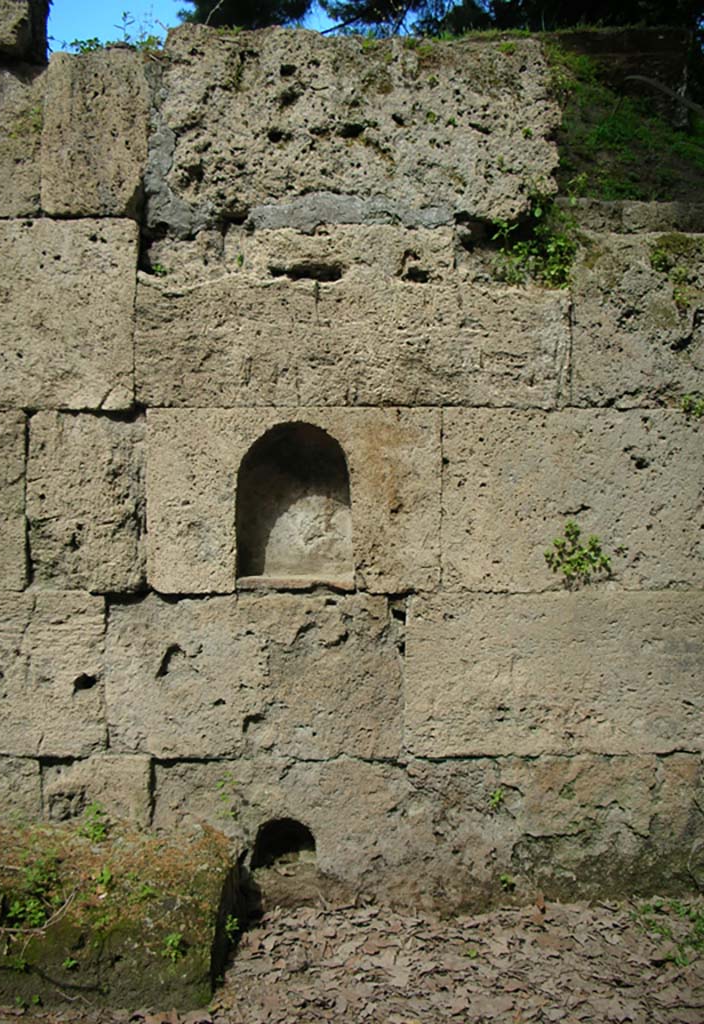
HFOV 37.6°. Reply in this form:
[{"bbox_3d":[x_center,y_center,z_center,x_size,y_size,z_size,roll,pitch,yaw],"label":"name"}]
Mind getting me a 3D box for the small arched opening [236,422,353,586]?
[{"bbox_3d":[-0.219,-0.031,4.105,0.450,0.642,0.250,0,0,0],"label":"small arched opening"}]

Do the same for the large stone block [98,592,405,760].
[{"bbox_3d":[-0.373,0.628,4.205,1.142,0.638,0.450,0,0,0],"label":"large stone block"}]

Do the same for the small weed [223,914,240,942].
[{"bbox_3d":[-0.407,1.408,3.500,0.061,0.095,0.060,0,0,0],"label":"small weed"}]

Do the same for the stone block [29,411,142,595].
[{"bbox_3d":[-0.974,-0.039,4.025,0.426,0.661,0.450,0,0,0],"label":"stone block"}]

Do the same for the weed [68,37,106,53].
[{"bbox_3d":[-0.987,-1.738,3.905,0.134,0.059,0.110,0,0,0],"label":"weed"}]

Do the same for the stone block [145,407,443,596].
[{"bbox_3d":[-0.213,-0.042,4.040,1.075,0.683,0.480,0,0,0],"label":"stone block"}]

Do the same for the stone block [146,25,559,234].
[{"bbox_3d":[0.002,-1.404,4.075,1.512,0.756,0.550,0,0,0],"label":"stone block"}]

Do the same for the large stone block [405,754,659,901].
[{"bbox_3d":[0.690,1.219,4.205,0.976,0.573,0.450,0,0,0],"label":"large stone block"}]

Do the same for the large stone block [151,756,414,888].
[{"bbox_3d":[-0.253,1.140,4.040,0.965,0.484,0.480,0,0,0],"label":"large stone block"}]

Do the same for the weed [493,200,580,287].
[{"bbox_3d":[0.702,-1.032,3.980,0.338,0.346,0.220,0,0,0],"label":"weed"}]

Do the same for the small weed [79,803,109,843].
[{"bbox_3d":[-0.964,1.158,3.860,0.112,0.149,0.100,0,0,0],"label":"small weed"}]

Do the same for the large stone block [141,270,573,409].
[{"bbox_3d":[0.004,-0.665,4.230,1.672,0.542,0.500,0,0,0],"label":"large stone block"}]

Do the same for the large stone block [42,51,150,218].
[{"bbox_3d":[-0.934,-1.378,3.995,0.393,0.612,0.450,0,0,0],"label":"large stone block"}]

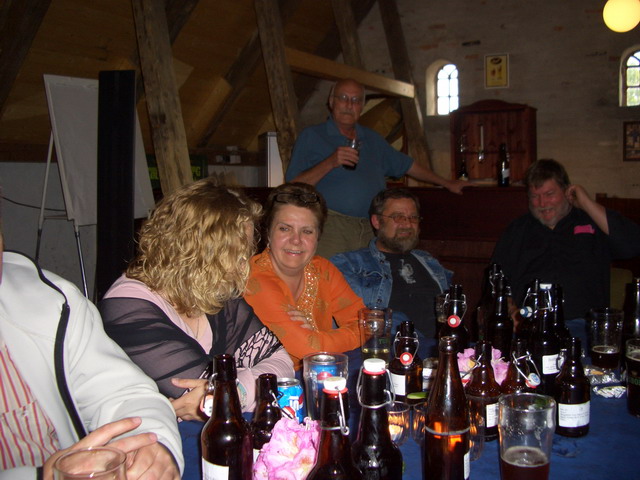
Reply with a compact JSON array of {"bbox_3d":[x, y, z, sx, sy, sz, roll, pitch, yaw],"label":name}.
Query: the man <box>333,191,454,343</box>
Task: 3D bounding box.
[{"bbox_3d":[0.382,0.421,2.399,0.560,1.225,0.750,-3,5,-37],"label":"man"}]

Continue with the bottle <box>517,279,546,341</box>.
[{"bbox_3d":[0.562,0.220,1.701,0.071,0.235,0.071,0,4,0],"label":"bottle"}]

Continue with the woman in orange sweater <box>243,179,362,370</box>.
[{"bbox_3d":[-0.013,0.458,1.808,0.540,1.235,0.720,-2,4,-23],"label":"woman in orange sweater"}]

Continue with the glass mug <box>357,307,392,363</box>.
[{"bbox_3d":[0.141,0.266,1.640,0.088,0.152,0.088,0,4,0],"label":"glass mug"}]

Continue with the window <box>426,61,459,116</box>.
[{"bbox_3d":[1.269,-1.557,6.650,0.360,0.580,0.200,2,4,25],"label":"window"}]

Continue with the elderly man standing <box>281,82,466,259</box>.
[{"bbox_3d":[0.307,0.092,3.235,0.900,1.765,0.450,0,4,-6],"label":"elderly man standing"}]

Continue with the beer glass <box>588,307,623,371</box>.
[{"bbox_3d":[0.732,0.264,1.661,0.088,0.153,0.088,0,4,0],"label":"beer glass"}]

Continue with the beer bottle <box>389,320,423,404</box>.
[{"bbox_3d":[0.186,0.269,1.401,0.072,0.180,0.072,0,4,0],"label":"beer bottle"}]

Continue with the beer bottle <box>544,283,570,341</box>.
[{"bbox_3d":[0.609,0.225,1.671,0.071,0.231,0.071,0,4,0],"label":"beer bottle"}]

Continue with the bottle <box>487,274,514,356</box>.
[{"bbox_3d":[0.471,0.216,1.689,0.071,0.245,0.071,0,4,0],"label":"bottle"}]

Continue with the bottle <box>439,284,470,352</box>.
[{"bbox_3d":[0.313,0.230,1.501,0.072,0.243,0.072,0,4,0],"label":"bottle"}]

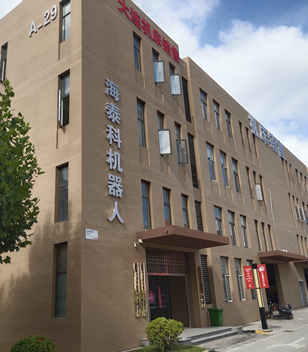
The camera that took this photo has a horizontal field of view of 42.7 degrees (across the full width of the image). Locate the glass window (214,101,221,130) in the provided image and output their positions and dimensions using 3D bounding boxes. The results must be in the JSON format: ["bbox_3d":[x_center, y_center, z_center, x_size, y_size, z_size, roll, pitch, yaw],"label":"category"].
[{"bbox_3d":[4.956,-4.625,30.606,0.180,2.450,1.200,-16,-22,32],"label":"glass window"}]

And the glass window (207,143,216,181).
[{"bbox_3d":[4.223,-1.048,28.874,0.120,2.783,1.207,-16,-22,32],"label":"glass window"}]

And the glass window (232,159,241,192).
[{"bbox_3d":[6.490,0.020,30.961,0.180,2.800,1.200,-16,-22,32],"label":"glass window"}]

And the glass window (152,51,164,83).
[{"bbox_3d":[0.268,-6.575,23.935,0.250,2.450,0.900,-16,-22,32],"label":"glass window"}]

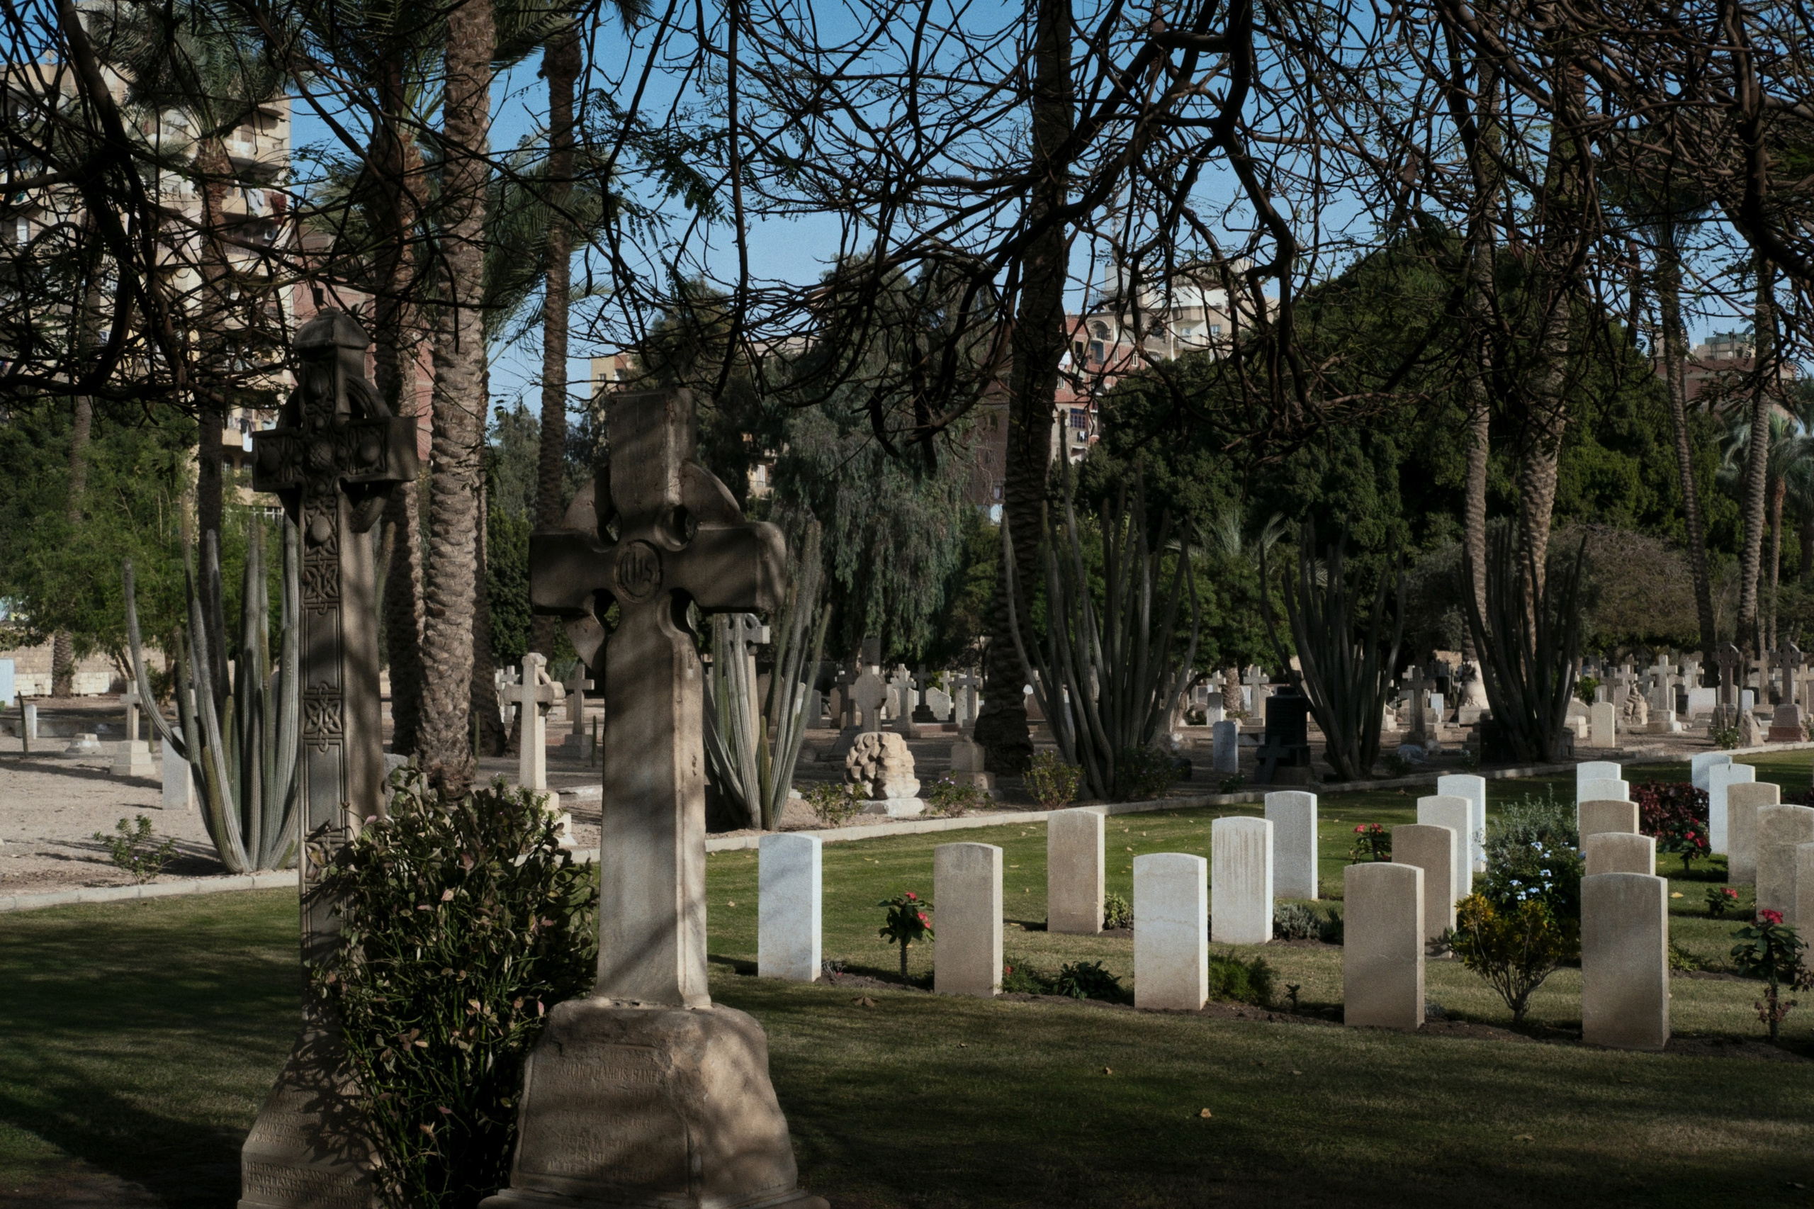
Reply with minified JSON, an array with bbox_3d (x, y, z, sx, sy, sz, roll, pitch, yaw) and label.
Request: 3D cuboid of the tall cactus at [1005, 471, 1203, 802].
[{"bbox_3d":[2.443,0.241,33.600,2.450,4.406,2.300,0,-1,0],"label":"tall cactus"}]

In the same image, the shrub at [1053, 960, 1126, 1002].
[{"bbox_3d":[0.999,2.028,14.602,0.400,0.220,0.360,0,-1,0],"label":"shrub"}]

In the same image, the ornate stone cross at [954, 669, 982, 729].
[{"bbox_3d":[1.284,1.971,55.000,0.560,1.314,0.220,-1,-1,33],"label":"ornate stone cross"}]

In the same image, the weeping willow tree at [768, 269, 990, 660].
[{"bbox_3d":[-0.762,-3.196,70.000,5.900,11.520,5.900,0,-1,0],"label":"weeping willow tree"}]

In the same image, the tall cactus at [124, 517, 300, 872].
[{"bbox_3d":[-4.972,0.665,20.300,1.930,2.680,1.600,0,-1,-14],"label":"tall cactus"}]

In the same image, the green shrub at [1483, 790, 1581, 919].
[{"bbox_3d":[3.848,1.661,16.509,0.680,1.020,0.650,0,-1,15],"label":"green shrub"}]

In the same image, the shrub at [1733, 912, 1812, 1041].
[{"bbox_3d":[4.182,1.789,12.956,0.390,0.640,0.380,0,-1,15],"label":"shrub"}]

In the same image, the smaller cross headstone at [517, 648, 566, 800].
[{"bbox_3d":[-3.232,1.022,23.200,0.570,1.220,0.170,-1,-1,34],"label":"smaller cross headstone"}]

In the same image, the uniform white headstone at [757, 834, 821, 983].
[{"bbox_3d":[-0.650,1.680,14.854,0.381,0.800,0.080,-1,-1,34],"label":"uniform white headstone"}]

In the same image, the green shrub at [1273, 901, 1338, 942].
[{"bbox_3d":[2.562,2.044,17.150,0.420,0.264,0.360,0,-1,0],"label":"green shrub"}]

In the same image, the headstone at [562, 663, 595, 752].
[{"bbox_3d":[-5.429,1.682,44.000,0.600,1.495,0.240,-1,-1,33],"label":"headstone"}]

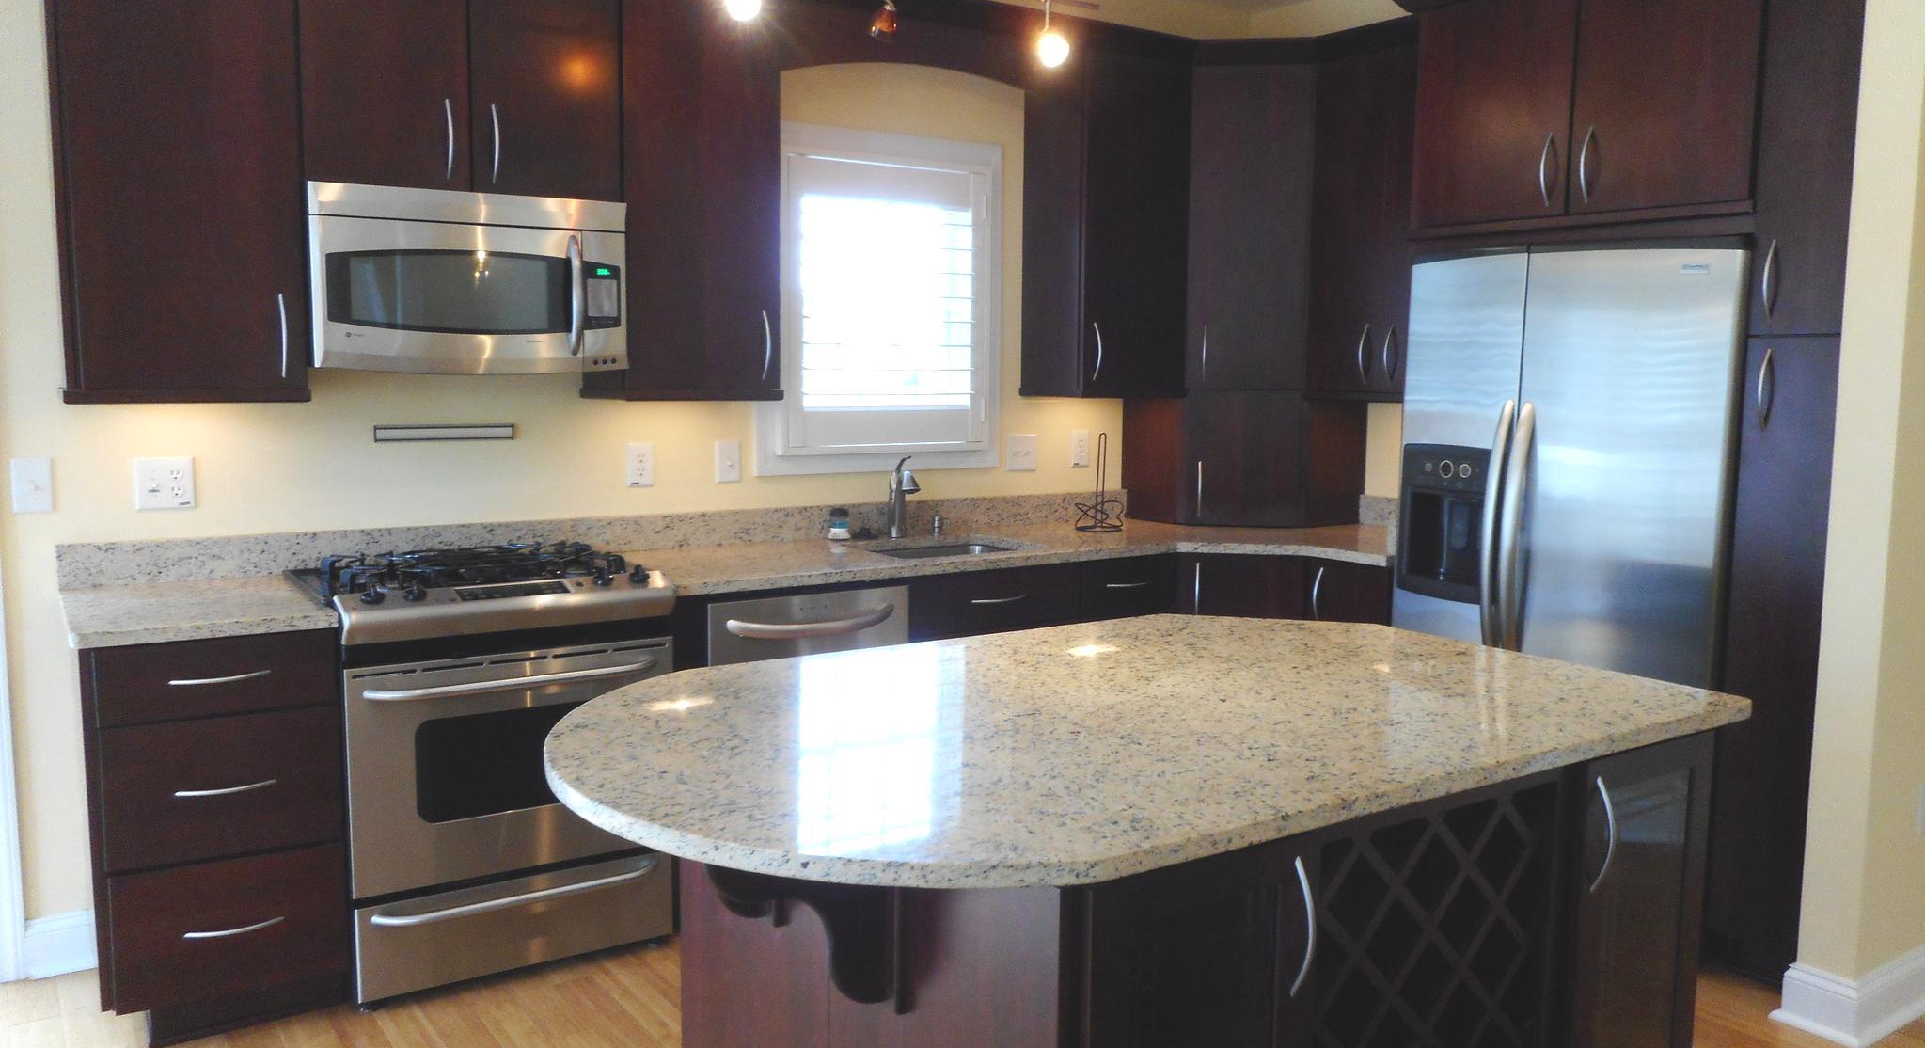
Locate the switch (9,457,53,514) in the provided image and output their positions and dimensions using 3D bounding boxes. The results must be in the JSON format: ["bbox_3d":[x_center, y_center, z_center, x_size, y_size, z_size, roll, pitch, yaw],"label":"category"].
[{"bbox_3d":[-2.136,-0.089,3.198,0.072,0.117,0.012,-4,8,-34],"label":"switch"}]

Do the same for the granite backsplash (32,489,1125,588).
[{"bbox_3d":[-0.750,0.014,4.127,3.248,0.103,0.030,-4,8,-34],"label":"granite backsplash"}]

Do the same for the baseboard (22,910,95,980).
[{"bbox_3d":[-2.162,1.013,3.327,0.143,0.149,0.018,-4,8,-33],"label":"baseboard"}]

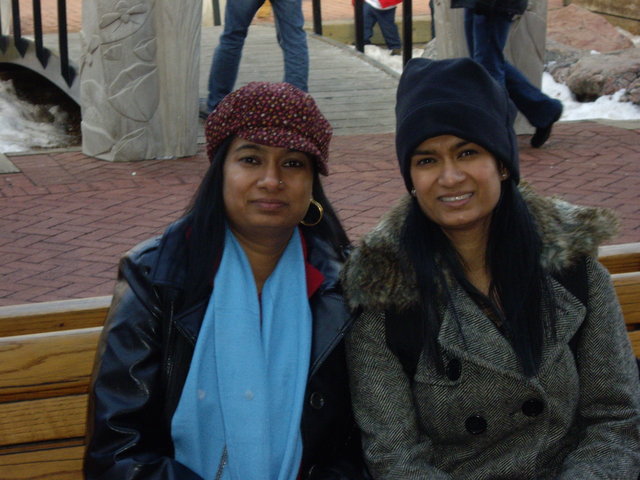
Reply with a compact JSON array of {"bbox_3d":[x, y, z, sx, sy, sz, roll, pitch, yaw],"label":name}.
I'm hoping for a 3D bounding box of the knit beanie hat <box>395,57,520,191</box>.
[{"bbox_3d":[0.204,-0.172,3.110,0.175,0.190,0.215,-6,-3,6],"label":"knit beanie hat"}]

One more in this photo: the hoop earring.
[{"bbox_3d":[-0.012,-0.039,3.050,0.037,0.039,0.004,-1,6,-9],"label":"hoop earring"}]

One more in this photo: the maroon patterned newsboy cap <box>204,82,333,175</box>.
[{"bbox_3d":[-0.074,-0.161,3.040,0.180,0.130,0.245,4,1,-10],"label":"maroon patterned newsboy cap"}]

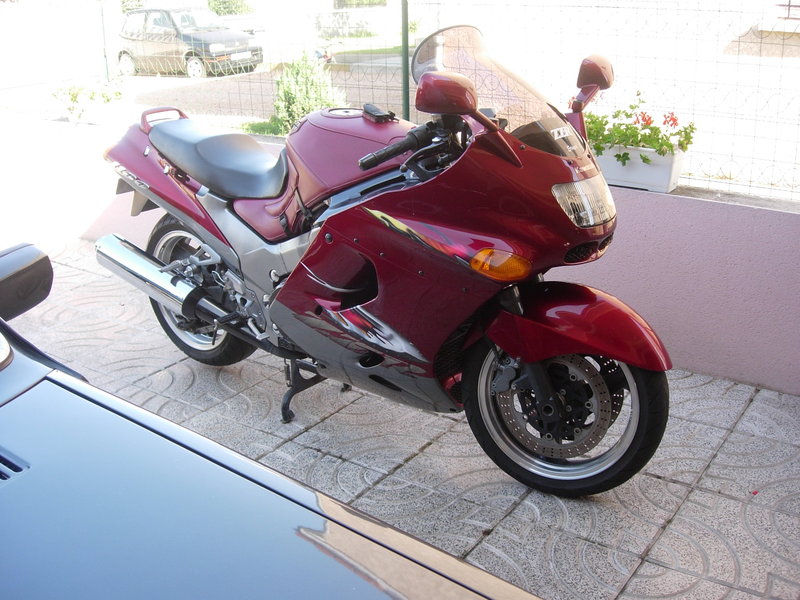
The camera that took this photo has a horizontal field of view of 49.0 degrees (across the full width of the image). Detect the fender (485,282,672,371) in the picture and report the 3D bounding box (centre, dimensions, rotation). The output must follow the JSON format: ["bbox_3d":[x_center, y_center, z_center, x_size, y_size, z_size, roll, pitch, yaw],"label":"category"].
[{"bbox_3d":[0.487,0.061,2.435,0.540,0.215,0.220,8,15,23],"label":"fender"}]

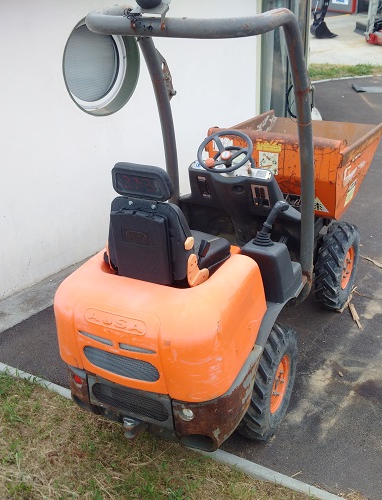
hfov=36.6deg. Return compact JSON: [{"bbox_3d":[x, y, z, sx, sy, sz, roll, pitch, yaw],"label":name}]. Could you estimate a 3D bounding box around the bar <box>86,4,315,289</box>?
[{"bbox_3d":[0.168,-0.470,3.526,1.035,1.870,0.980,11,30,24],"label":"bar"}]

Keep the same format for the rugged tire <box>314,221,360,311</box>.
[{"bbox_3d":[1.157,0.125,4.542,0.190,0.670,0.670,13,31,28],"label":"rugged tire"}]

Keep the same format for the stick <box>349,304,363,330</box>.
[{"bbox_3d":[1.280,0.515,4.485,0.030,0.015,0.388,-2,27,0],"label":"stick"}]

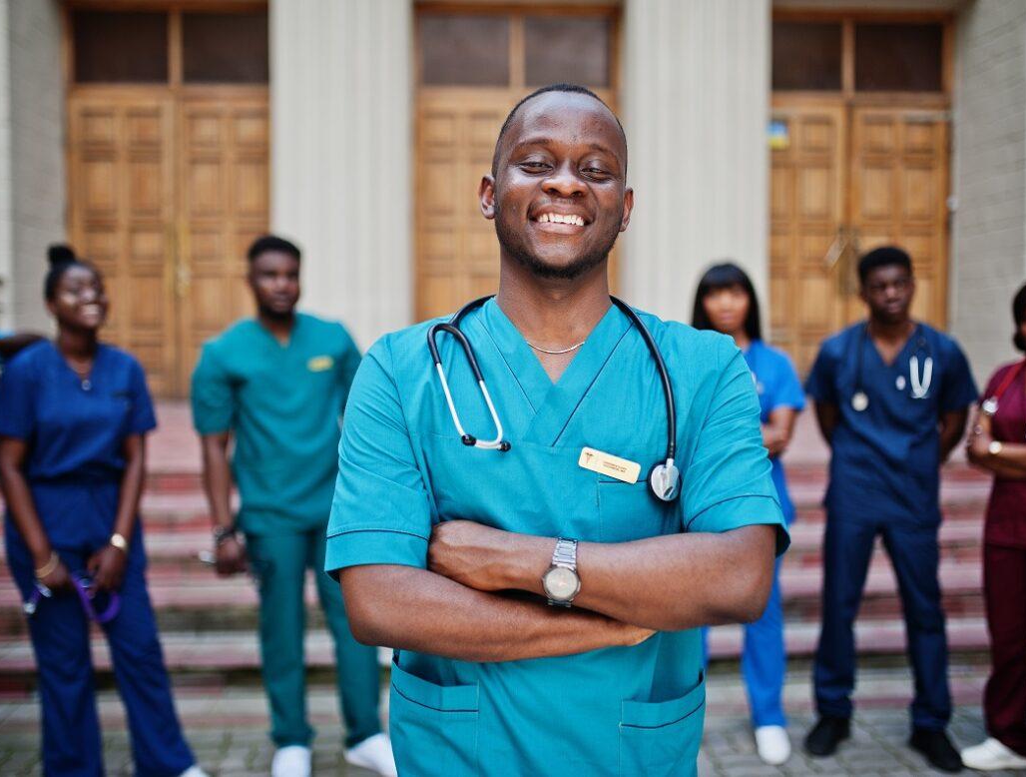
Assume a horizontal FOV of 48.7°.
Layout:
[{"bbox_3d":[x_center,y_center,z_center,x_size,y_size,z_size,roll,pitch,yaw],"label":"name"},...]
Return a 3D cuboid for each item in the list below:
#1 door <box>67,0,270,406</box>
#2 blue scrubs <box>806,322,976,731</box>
[{"bbox_3d":[-2.708,-1.499,9.175,1.700,3.220,0.130,0,4,-4],"label":"door"},{"bbox_3d":[1.336,0.497,4.011,0.588,1.461,0.330,1,4,10],"label":"blue scrubs"}]

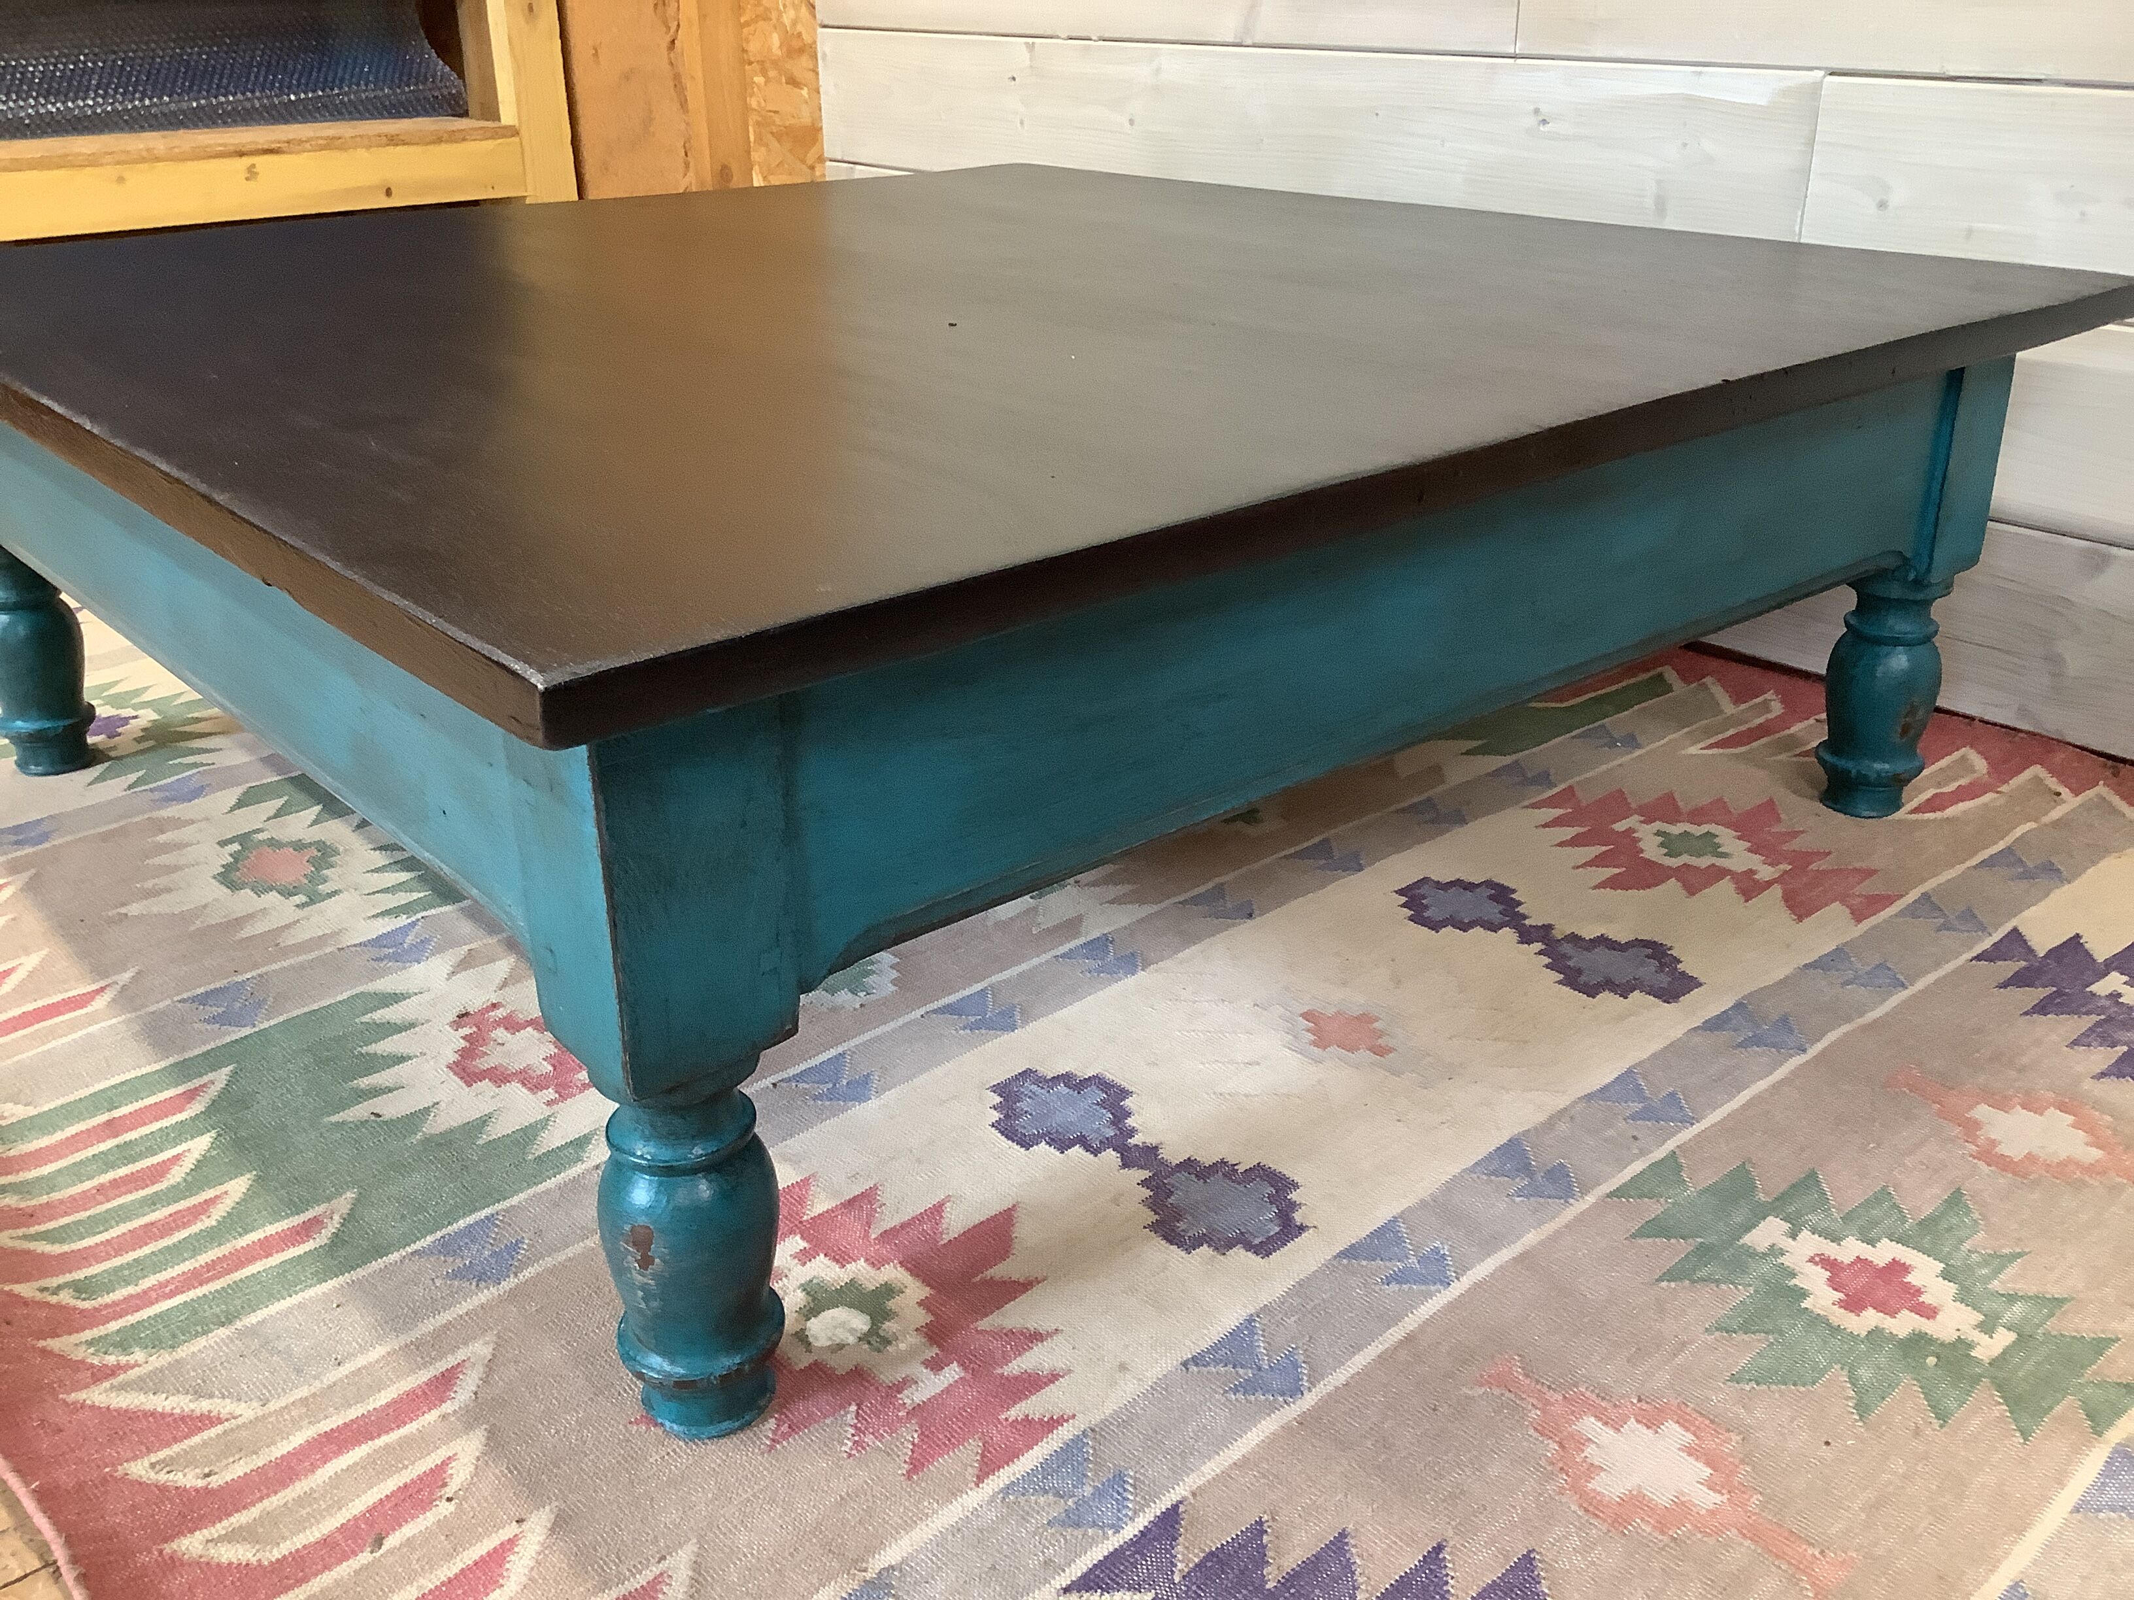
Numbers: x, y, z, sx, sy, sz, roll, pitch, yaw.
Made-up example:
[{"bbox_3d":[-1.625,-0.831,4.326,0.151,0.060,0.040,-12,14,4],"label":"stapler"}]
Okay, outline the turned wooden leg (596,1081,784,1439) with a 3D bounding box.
[{"bbox_3d":[-0.188,0.219,0.959,0.088,0.203,0.088,0,24,0],"label":"turned wooden leg"}]

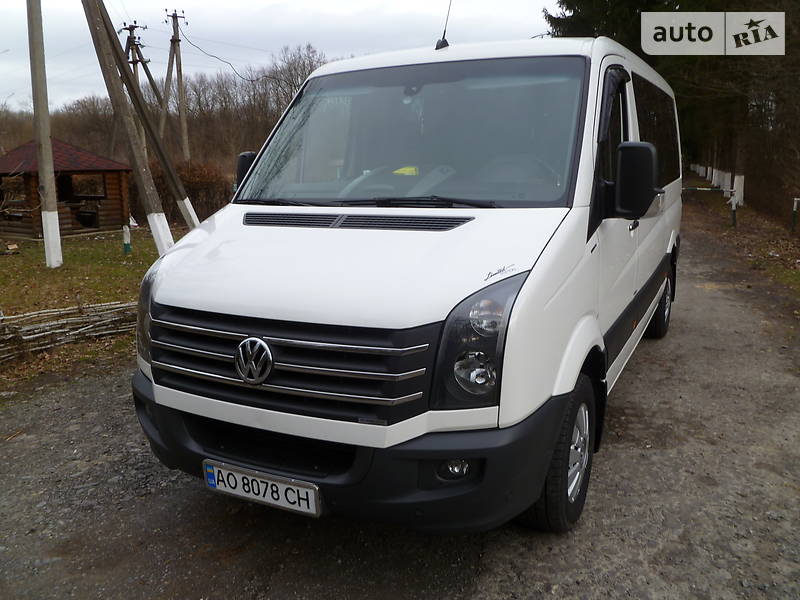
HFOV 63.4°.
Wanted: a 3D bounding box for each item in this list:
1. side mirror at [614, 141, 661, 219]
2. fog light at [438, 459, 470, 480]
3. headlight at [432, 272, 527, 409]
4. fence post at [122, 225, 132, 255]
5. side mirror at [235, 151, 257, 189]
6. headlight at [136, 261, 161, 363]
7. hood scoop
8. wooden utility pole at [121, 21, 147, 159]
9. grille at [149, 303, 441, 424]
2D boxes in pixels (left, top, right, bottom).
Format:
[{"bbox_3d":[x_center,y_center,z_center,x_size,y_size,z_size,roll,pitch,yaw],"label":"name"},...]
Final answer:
[{"bbox_3d":[1.039,-0.522,2.836,0.190,0.340,0.165,5,12,27],"label":"side mirror"},{"bbox_3d":[0.181,0.561,2.150,0.105,0.085,0.075,5,12,27],"label":"fog light"},{"bbox_3d":[0.271,0.140,2.175,0.250,0.435,0.340,5,12,27],"label":"headlight"},{"bbox_3d":[-5.806,-1.283,13.713,0.130,0.620,0.130,-1,11,0],"label":"fence post"},{"bbox_3d":[-0.888,-0.690,3.834,0.190,0.340,0.165,5,12,27],"label":"side mirror"},{"bbox_3d":[-1.074,0.031,2.874,0.250,0.435,0.340,5,12,27],"label":"headlight"},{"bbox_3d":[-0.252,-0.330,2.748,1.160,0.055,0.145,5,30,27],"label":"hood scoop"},{"bbox_3d":[-11.518,-7.962,28.781,1.100,8.240,0.400,-5,12,-20],"label":"wooden utility pole"},{"bbox_3d":[-0.489,0.204,2.373,1.340,0.335,0.160,5,12,27],"label":"grille"}]

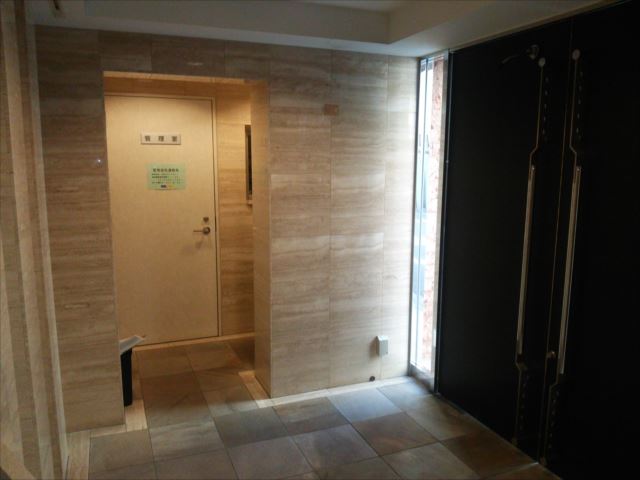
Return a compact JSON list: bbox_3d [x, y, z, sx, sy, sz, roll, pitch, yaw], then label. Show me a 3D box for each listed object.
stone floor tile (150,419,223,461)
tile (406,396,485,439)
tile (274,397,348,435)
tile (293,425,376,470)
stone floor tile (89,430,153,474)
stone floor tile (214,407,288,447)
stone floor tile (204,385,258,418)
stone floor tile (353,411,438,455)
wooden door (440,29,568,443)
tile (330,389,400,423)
[{"bbox_3d":[-0.808,1.208,3.352,0.400,0.015,0.397,-4,11,-21],"label":"stone floor tile"},{"bbox_3d":[0.809,1.173,3.564,0.363,0.015,0.397,-4,11,-21],"label":"tile"},{"bbox_3d":[-0.064,1.158,3.643,0.400,0.015,0.397,-4,11,-21],"label":"tile"},{"bbox_3d":[0.083,1.222,3.280,0.400,0.015,0.397,-4,11,-21],"label":"tile"},{"bbox_3d":[-1.151,1.231,3.218,0.339,0.015,0.397,-4,11,-21],"label":"stone floor tile"},{"bbox_3d":[-0.436,1.183,3.498,0.400,0.015,0.397,-4,11,-21],"label":"stone floor tile"},{"bbox_3d":[-0.626,1.122,3.844,0.307,0.015,0.397,-4,11,-21],"label":"stone floor tile"},{"bbox_3d":[0.454,1.197,3.425,0.400,0.015,0.397,-4,11,-21],"label":"stone floor tile"},{"bbox_3d":[1.053,0.014,3.345,0.045,2.344,0.996,-4,11,-21],"label":"wooden door"},{"bbox_3d":[0.308,1.133,3.789,0.400,0.015,0.397,-4,11,-21],"label":"tile"}]

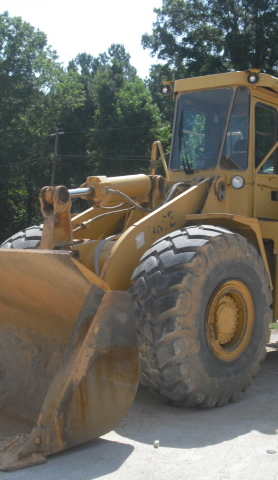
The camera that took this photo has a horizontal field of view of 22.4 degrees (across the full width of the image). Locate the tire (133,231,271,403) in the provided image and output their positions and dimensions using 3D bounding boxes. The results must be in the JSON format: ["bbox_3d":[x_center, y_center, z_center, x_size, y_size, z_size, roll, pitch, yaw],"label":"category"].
[{"bbox_3d":[0.676,0.732,6.979,0.663,1.667,1.737,2,0,42],"label":"tire"}]

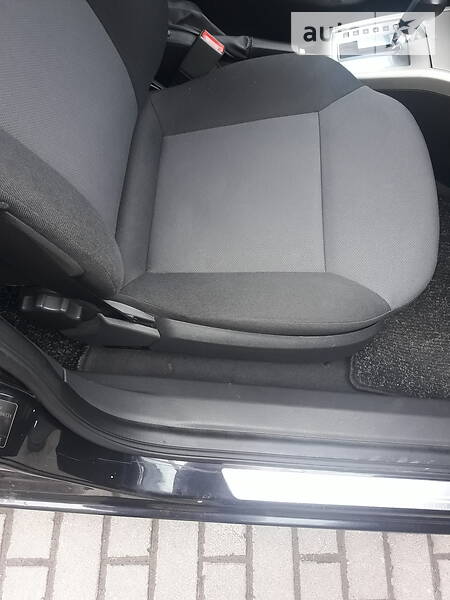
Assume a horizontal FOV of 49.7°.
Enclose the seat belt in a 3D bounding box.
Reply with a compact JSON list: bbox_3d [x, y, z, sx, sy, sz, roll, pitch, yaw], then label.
[{"bbox_3d":[-0.043,-0.448,0.897,0.050,0.086,0.027,29,60,-22],"label":"seat belt"}]

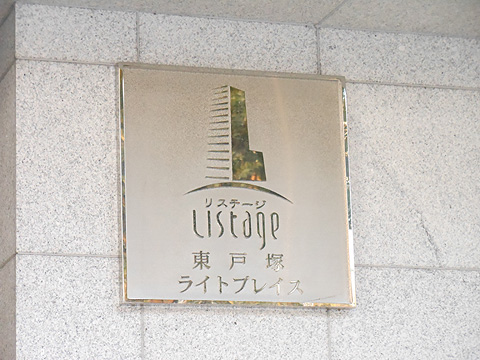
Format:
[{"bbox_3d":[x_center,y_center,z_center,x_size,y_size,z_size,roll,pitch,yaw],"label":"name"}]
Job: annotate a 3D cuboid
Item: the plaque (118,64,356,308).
[{"bbox_3d":[-0.007,0.015,3.655,0.500,0.502,0.028,3,-15,-18],"label":"plaque"}]

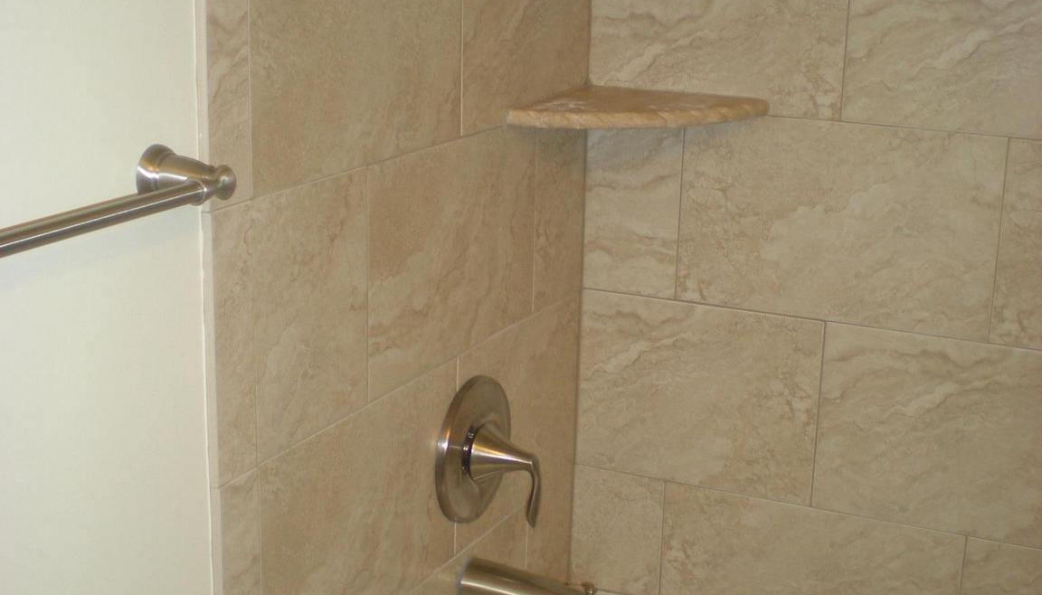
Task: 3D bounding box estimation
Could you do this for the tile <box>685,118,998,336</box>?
[{"bbox_3d":[0.392,-0.092,1.907,0.404,0.253,0.010,8,17,24],"label":"tile"}]

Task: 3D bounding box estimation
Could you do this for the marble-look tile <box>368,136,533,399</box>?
[{"bbox_3d":[-0.073,-0.056,1.723,0.009,0.251,0.394,8,17,24],"label":"marble-look tile"}]

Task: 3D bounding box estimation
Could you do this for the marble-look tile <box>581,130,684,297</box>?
[{"bbox_3d":[0.148,-0.128,2.018,0.137,0.253,0.010,8,17,24],"label":"marble-look tile"}]

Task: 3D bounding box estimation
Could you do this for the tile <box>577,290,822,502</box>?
[{"bbox_3d":[0.233,0.129,2.030,0.336,0.251,0.009,8,17,24],"label":"tile"}]

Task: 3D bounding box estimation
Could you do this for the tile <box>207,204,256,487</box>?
[{"bbox_3d":[-0.260,0.042,1.354,0.010,0.253,0.059,8,17,24],"label":"tile"}]

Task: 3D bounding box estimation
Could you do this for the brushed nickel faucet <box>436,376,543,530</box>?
[{"bbox_3d":[-0.018,0.188,1.809,0.093,0.178,0.177,8,17,24],"label":"brushed nickel faucet"}]

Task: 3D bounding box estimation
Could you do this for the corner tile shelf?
[{"bbox_3d":[0.143,-0.223,1.837,0.243,0.020,0.243,8,17,24],"label":"corner tile shelf"}]

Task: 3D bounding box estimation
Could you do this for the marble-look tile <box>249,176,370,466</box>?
[{"bbox_3d":[-0.204,0.012,1.469,0.010,0.253,0.201,8,17,24],"label":"marble-look tile"}]

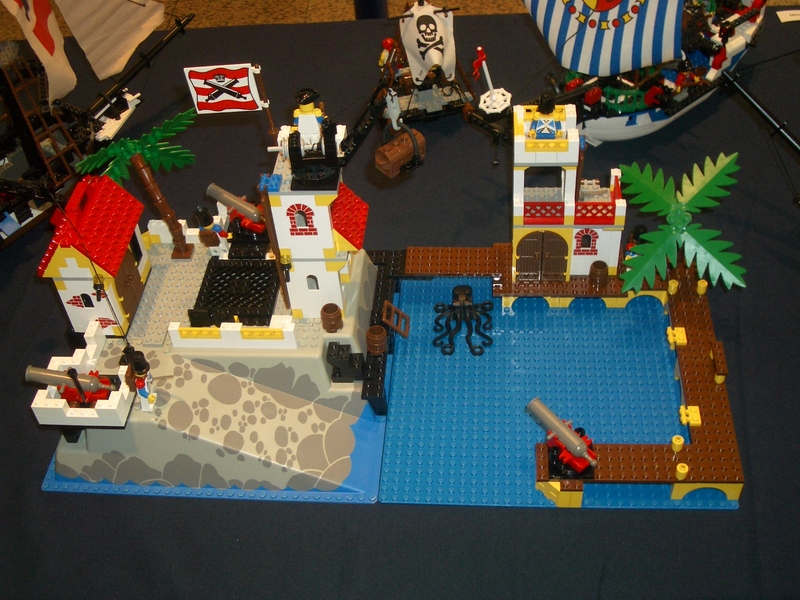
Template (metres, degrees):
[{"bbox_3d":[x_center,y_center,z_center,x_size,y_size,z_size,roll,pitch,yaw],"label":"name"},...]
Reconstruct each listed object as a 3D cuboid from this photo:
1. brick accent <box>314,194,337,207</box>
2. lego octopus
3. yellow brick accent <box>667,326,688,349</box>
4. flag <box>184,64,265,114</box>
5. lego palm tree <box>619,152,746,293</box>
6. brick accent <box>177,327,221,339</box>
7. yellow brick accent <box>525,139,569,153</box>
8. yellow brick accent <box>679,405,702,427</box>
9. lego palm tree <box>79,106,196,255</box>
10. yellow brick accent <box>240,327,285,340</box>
[{"bbox_3d":[-0.049,-0.071,0.653,0.016,0.010,0.008,1,44,6],"label":"brick accent"},{"bbox_3d":[0.053,0.016,0.789,0.051,0.020,0.070,1,44,6],"label":"lego octopus"},{"bbox_3d":[0.216,0.028,0.740,0.015,0.005,0.016,1,44,6],"label":"yellow brick accent"},{"bbox_3d":[-0.119,-0.143,0.643,0.050,0.037,0.004,-1,44,7],"label":"flag"},{"bbox_3d":[0.219,-0.051,0.743,0.100,0.114,0.102,1,44,6],"label":"lego palm tree"},{"bbox_3d":[-0.148,0.023,0.712,0.032,0.010,0.008,1,44,6],"label":"brick accent"},{"bbox_3d":[0.110,-0.116,0.705,0.032,0.010,0.008,1,44,6],"label":"yellow brick accent"},{"bbox_3d":[0.209,0.083,0.683,0.015,0.005,0.016,1,44,6],"label":"yellow brick accent"},{"bbox_3d":[-0.202,-0.087,0.765,0.129,0.113,0.120,1,44,6],"label":"lego palm tree"},{"bbox_3d":[-0.101,0.023,0.707,0.032,0.010,0.008,1,44,6],"label":"yellow brick accent"}]

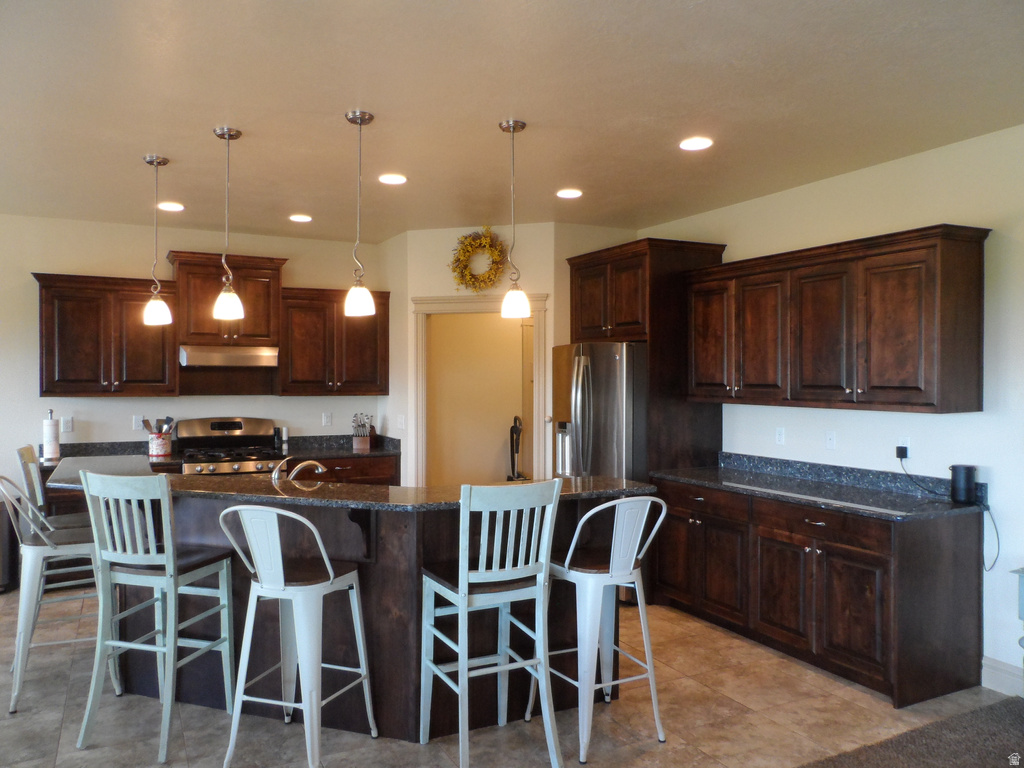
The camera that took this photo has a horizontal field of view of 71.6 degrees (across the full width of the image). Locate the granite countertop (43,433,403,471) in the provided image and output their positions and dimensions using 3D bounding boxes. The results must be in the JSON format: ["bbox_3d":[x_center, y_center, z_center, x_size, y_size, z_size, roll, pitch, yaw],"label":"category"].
[{"bbox_3d":[-2.270,0.548,5.811,2.680,0.155,0.665,0,1,-25],"label":"granite countertop"}]

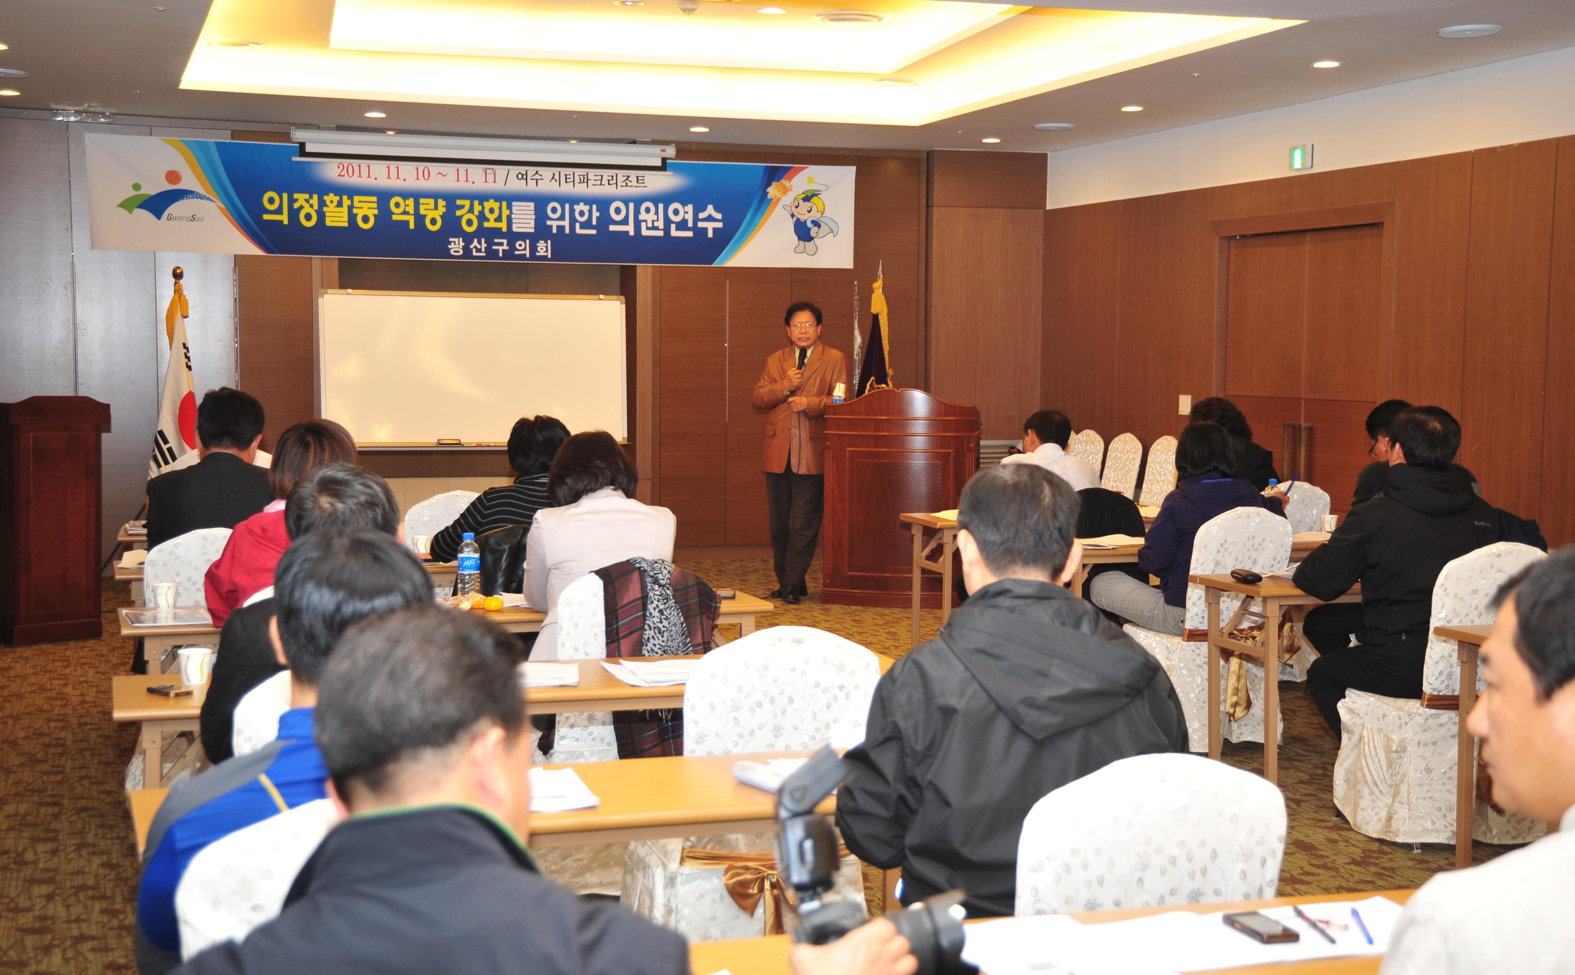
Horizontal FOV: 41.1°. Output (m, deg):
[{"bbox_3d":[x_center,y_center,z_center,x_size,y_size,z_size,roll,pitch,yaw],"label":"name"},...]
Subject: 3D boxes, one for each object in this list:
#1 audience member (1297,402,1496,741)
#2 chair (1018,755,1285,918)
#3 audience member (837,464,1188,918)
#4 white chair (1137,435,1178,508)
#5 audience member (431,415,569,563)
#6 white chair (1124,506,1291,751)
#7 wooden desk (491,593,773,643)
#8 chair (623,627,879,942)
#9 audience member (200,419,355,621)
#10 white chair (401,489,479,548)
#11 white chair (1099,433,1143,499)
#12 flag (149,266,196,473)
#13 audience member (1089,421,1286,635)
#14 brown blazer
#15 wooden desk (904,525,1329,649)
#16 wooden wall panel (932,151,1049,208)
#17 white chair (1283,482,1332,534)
[{"bbox_3d":[1.844,0.394,6.484,0.620,1.280,0.740,-2,4,-27],"label":"audience member"},{"bbox_3d":[0.416,0.789,3.072,0.440,0.900,0.550,0,4,-15],"label":"chair"},{"bbox_3d":[0.293,0.585,3.273,0.540,1.280,0.820,0,4,-10],"label":"audience member"},{"bbox_3d":[2.213,0.123,13.476,0.550,0.905,0.450,-1,4,-18],"label":"white chair"},{"bbox_3d":[-0.897,0.373,6.931,0.580,1.230,0.720,-1,4,-18],"label":"audience member"},{"bbox_3d":[1.512,0.499,7.711,0.450,0.905,0.560,-1,4,-24],"label":"white chair"},{"bbox_3d":[-0.951,0.706,6.007,1.810,0.720,0.450,-1,4,-17],"label":"wooden desk"},{"bbox_3d":[-0.110,0.705,4.316,0.440,0.900,0.550,-1,4,-22],"label":"chair"},{"bbox_3d":[-1.190,0.449,5.338,0.520,1.260,0.820,0,4,-11],"label":"audience member"},{"bbox_3d":[-1.349,0.445,8.211,0.440,0.900,0.550,-1,4,-18],"label":"white chair"},{"bbox_3d":[2.039,0.087,13.997,0.550,0.905,0.450,-1,4,-18],"label":"white chair"},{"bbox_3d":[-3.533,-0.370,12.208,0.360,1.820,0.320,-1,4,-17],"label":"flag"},{"bbox_3d":[1.464,0.348,7.775,0.510,1.200,0.820,-1,4,-23],"label":"audience member"},{"bbox_3d":[0.075,-0.453,12.174,0.570,0.750,0.380,1,4,6],"label":"brown blazer"},{"bbox_3d":[1.454,0.483,9.503,1.800,0.710,0.480,-1,4,-18],"label":"wooden desk"},{"bbox_3d":[1.390,-2.138,14.608,0.900,0.400,0.050,-1,4,-17],"label":"wooden wall panel"},{"bbox_3d":[1.977,0.415,9.034,0.460,0.905,0.560,-1,4,-18],"label":"white chair"}]

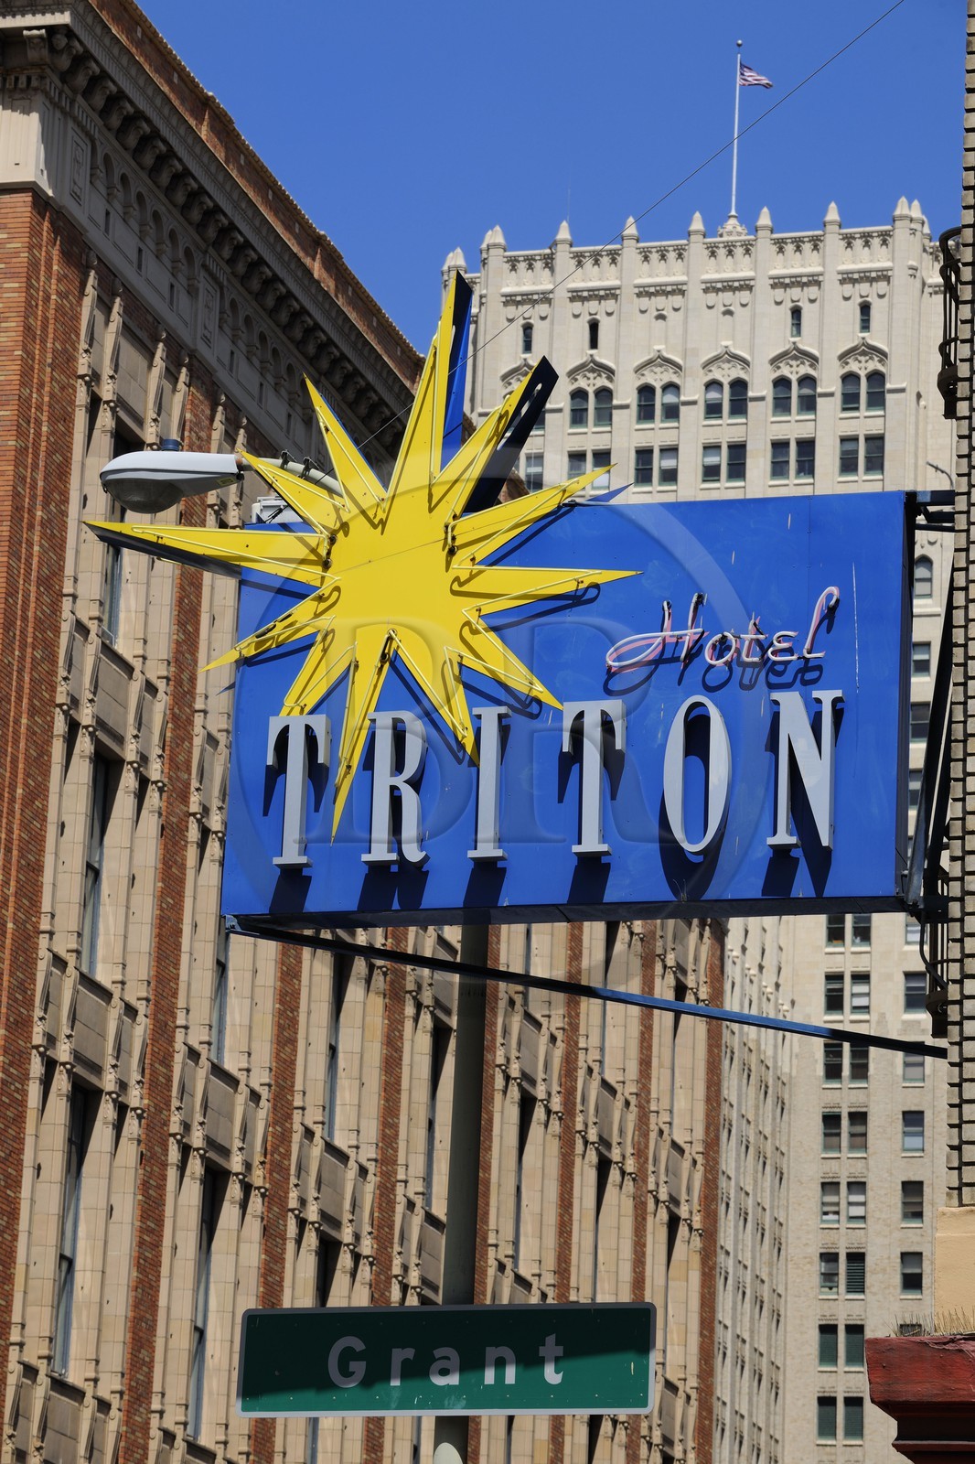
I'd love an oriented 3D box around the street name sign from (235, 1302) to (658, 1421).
[{"bbox_3d":[-0.179,2.609,20.242,1.829,0.457,0.030,-3,-18,19],"label":"street name sign"}]

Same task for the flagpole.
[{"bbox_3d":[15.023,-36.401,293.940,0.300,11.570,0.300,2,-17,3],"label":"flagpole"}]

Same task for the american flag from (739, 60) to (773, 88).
[{"bbox_3d":[16.257,-39.767,295.230,2.150,1.650,0.400,6,-17,-12],"label":"american flag"}]

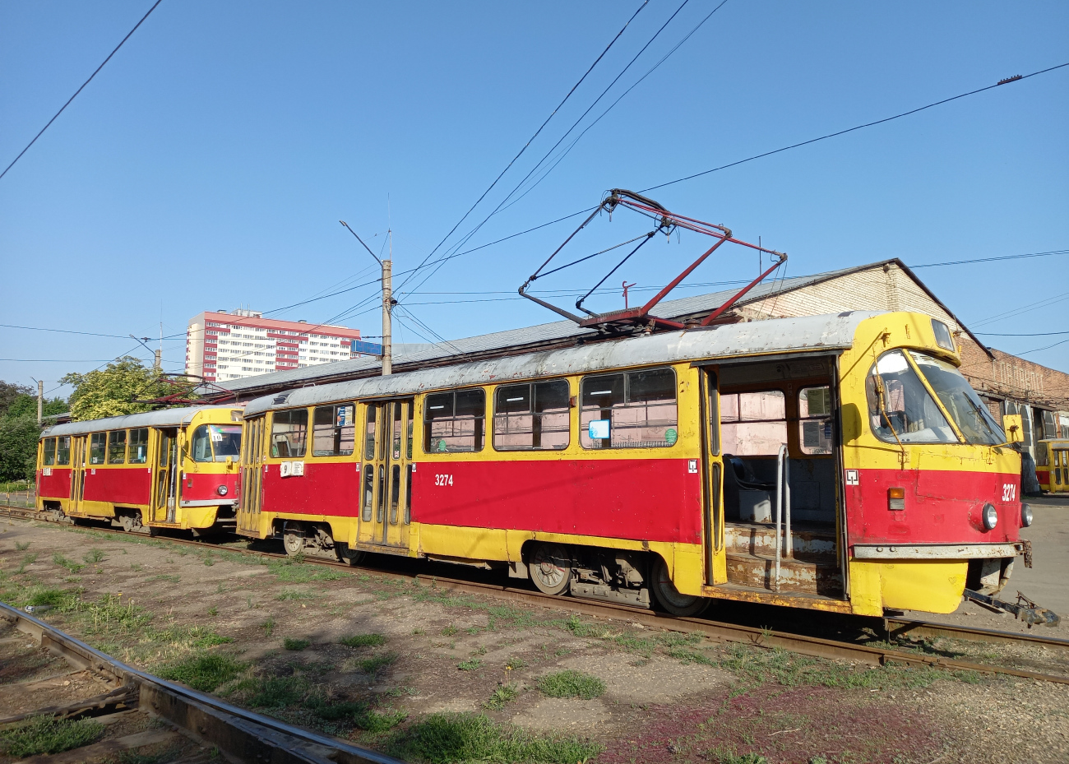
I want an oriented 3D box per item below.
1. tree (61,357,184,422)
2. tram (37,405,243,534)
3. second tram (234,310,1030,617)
[{"bbox_3d":[-22.900,2.600,43.000,7.200,8.000,7.000,4,-8,-29],"label":"tree"},{"bbox_3d":[-11.400,2.580,22.100,14.000,3.100,2.500,-6,-9,43],"label":"tram"},{"bbox_3d":[-0.735,1.310,11.640,2.500,3.100,14.000,7,-10,-44],"label":"second tram"}]

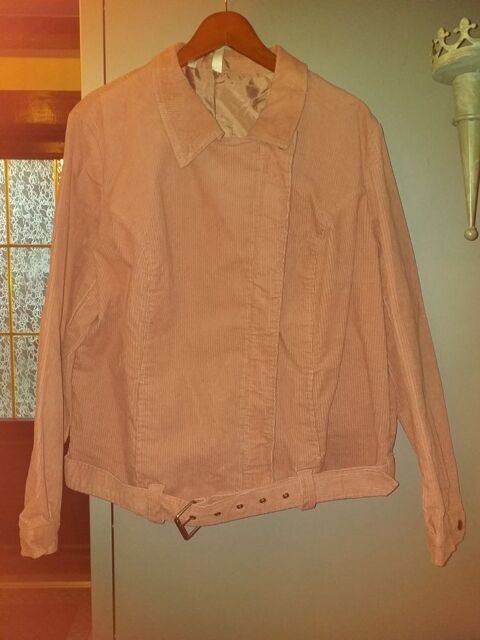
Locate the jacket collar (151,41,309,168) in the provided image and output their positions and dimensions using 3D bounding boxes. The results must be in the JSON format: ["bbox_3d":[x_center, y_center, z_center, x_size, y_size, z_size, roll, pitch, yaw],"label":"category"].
[{"bbox_3d":[-0.016,-0.315,0.715,0.233,0.192,0.110,0,3,0],"label":"jacket collar"}]

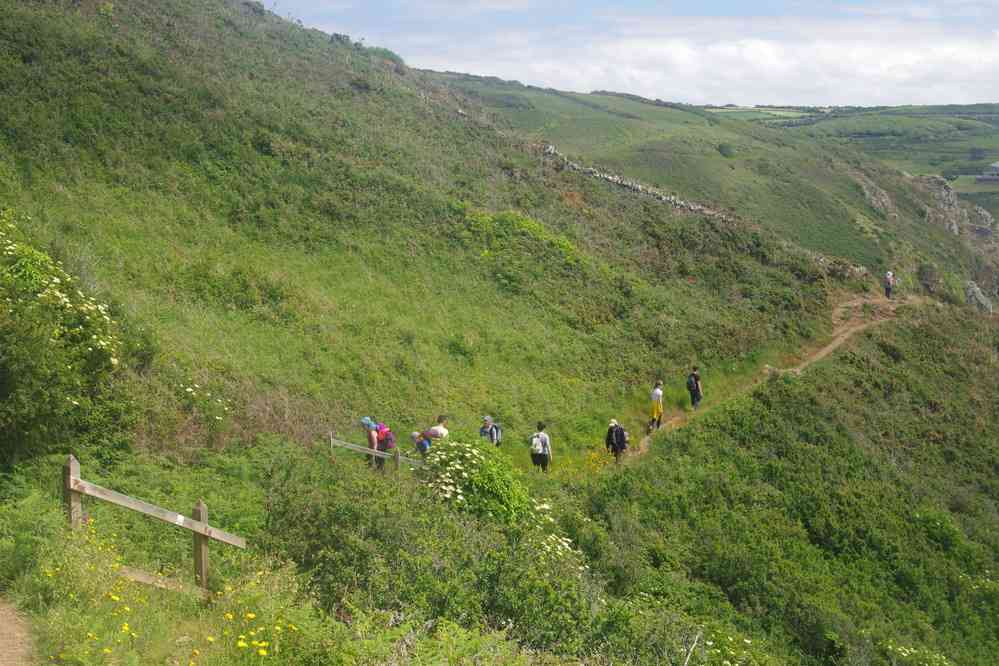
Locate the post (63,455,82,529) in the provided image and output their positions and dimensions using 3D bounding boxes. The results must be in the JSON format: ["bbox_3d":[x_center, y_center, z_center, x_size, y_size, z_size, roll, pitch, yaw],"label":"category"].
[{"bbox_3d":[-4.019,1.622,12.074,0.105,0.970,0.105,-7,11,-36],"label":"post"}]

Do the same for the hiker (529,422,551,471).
[{"bbox_3d":[1.147,3.367,35.831,0.520,1.720,0.450,1,9,6],"label":"hiker"}]

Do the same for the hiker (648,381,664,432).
[{"bbox_3d":[5.244,2.478,42.628,0.500,1.680,0.520,7,11,36],"label":"hiker"}]

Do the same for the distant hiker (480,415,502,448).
[{"bbox_3d":[-0.210,2.995,33.628,0.520,1.680,0.550,7,11,38],"label":"distant hiker"}]

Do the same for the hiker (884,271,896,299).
[{"bbox_3d":[23.710,-2.955,77.630,0.520,1.700,0.450,2,9,11],"label":"hiker"}]

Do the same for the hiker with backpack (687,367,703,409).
[{"bbox_3d":[7.791,2.248,51.135,0.520,1.760,0.500,7,11,38],"label":"hiker with backpack"}]

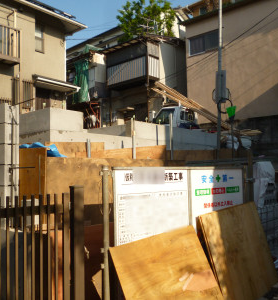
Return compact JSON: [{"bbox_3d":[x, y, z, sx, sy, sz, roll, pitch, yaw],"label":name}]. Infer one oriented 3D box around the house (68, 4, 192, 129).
[{"bbox_3d":[-0.698,-3.475,20.372,7.000,6.300,5.500,-4,-5,40],"label":"house"}]

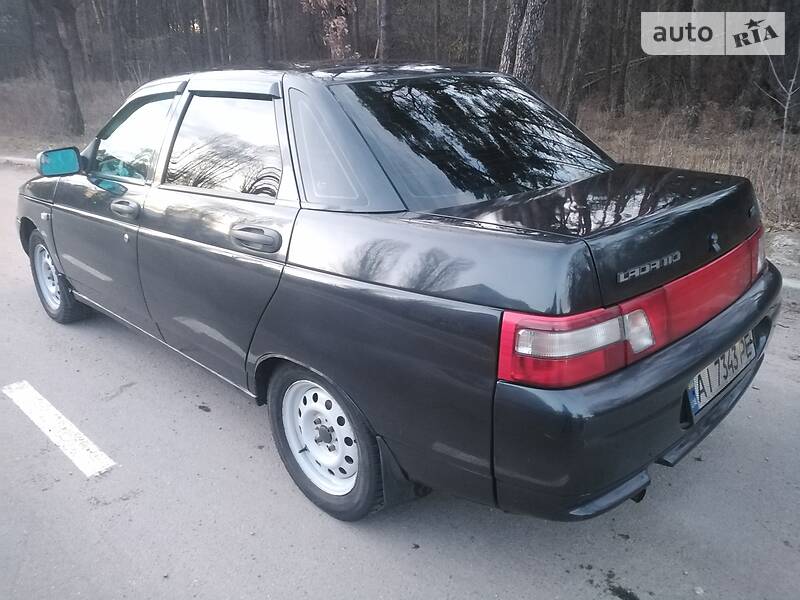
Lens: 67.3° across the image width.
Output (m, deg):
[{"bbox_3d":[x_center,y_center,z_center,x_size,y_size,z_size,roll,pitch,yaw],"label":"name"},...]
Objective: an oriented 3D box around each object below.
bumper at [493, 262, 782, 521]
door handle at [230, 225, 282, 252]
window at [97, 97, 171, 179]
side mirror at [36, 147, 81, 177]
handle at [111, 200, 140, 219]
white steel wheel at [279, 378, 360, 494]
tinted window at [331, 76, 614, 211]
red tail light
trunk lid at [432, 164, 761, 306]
[{"bbox_3d":[0.850,0.190,1.771,0.290,0.380,1.620,18,25,41],"label":"bumper"},{"bbox_3d":[-0.424,-0.180,1.750,0.215,0.080,0.050,18,25,41],"label":"door handle"},{"bbox_3d":[-1.164,-0.695,2.564,0.640,0.370,0.050,18,4,41],"label":"window"},{"bbox_3d":[-1.505,-0.614,2.648,0.120,0.125,0.180,18,25,41],"label":"side mirror"},{"bbox_3d":[-1.088,-0.363,2.375,0.215,0.080,0.050,18,25,41],"label":"handle"},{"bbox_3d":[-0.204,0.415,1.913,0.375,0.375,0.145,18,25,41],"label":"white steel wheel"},{"bbox_3d":[0.303,-0.592,2.076,1.200,0.100,0.590,-18,62,-43],"label":"tinted window"},{"bbox_3d":[0.824,-0.044,1.720,0.180,0.190,1.580,18,25,41],"label":"red tail light"},{"bbox_3d":[0.655,-0.245,1.827,0.600,0.200,1.180,18,25,41],"label":"trunk lid"}]

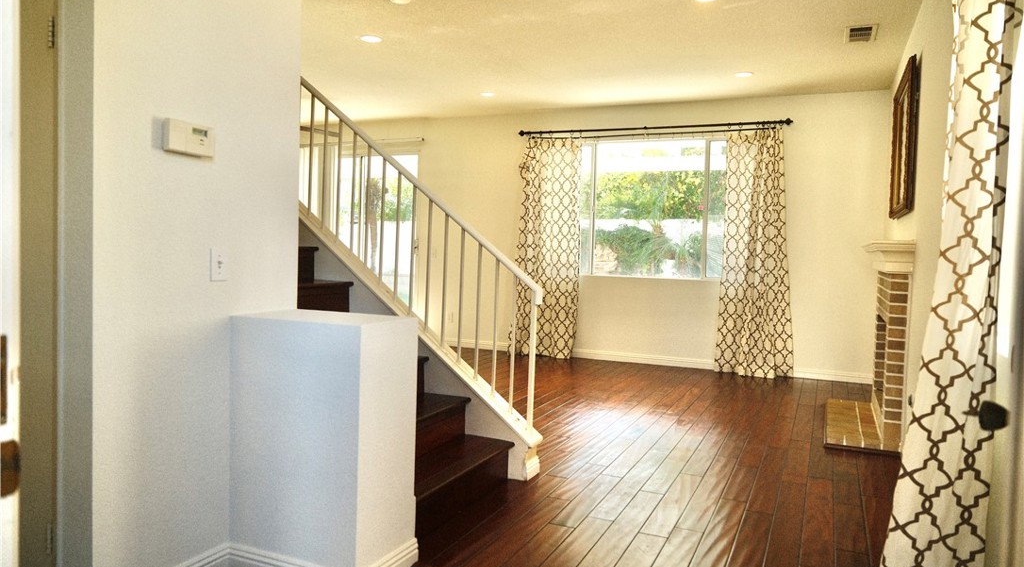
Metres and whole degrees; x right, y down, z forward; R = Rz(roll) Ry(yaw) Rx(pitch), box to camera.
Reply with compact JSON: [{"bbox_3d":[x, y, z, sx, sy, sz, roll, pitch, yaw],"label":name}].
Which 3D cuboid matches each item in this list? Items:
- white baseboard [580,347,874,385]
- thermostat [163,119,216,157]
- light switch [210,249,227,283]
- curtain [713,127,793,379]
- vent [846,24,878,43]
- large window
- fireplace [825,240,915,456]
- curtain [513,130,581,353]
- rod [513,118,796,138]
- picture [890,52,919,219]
[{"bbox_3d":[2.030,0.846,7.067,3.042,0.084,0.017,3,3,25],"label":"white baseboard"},{"bbox_3d":[-1.031,-0.458,2.182,0.038,0.103,0.172,3,3,25],"label":"thermostat"},{"bbox_3d":[-0.994,-0.061,2.325,0.015,0.115,0.071,3,3,25],"label":"light switch"},{"bbox_3d":[2.432,-0.313,6.734,0.746,2.451,0.143,3,3,25],"label":"curtain"},{"bbox_3d":[2.455,-1.753,4.806,0.195,0.019,0.390,3,3,25],"label":"vent"},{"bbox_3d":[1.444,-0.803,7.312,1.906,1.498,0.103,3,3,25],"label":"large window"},{"bbox_3d":[2.468,0.363,4.804,0.422,1.277,1.538,3,3,25],"label":"fireplace"},{"bbox_3d":[0.360,-0.417,7.691,0.804,2.457,0.143,3,3,25],"label":"curtain"},{"bbox_3d":[1.386,-1.626,7.154,2.893,0.069,0.069,3,3,25],"label":"rod"},{"bbox_3d":[2.690,-0.944,4.691,0.040,0.953,1.297,3,3,25],"label":"picture"}]

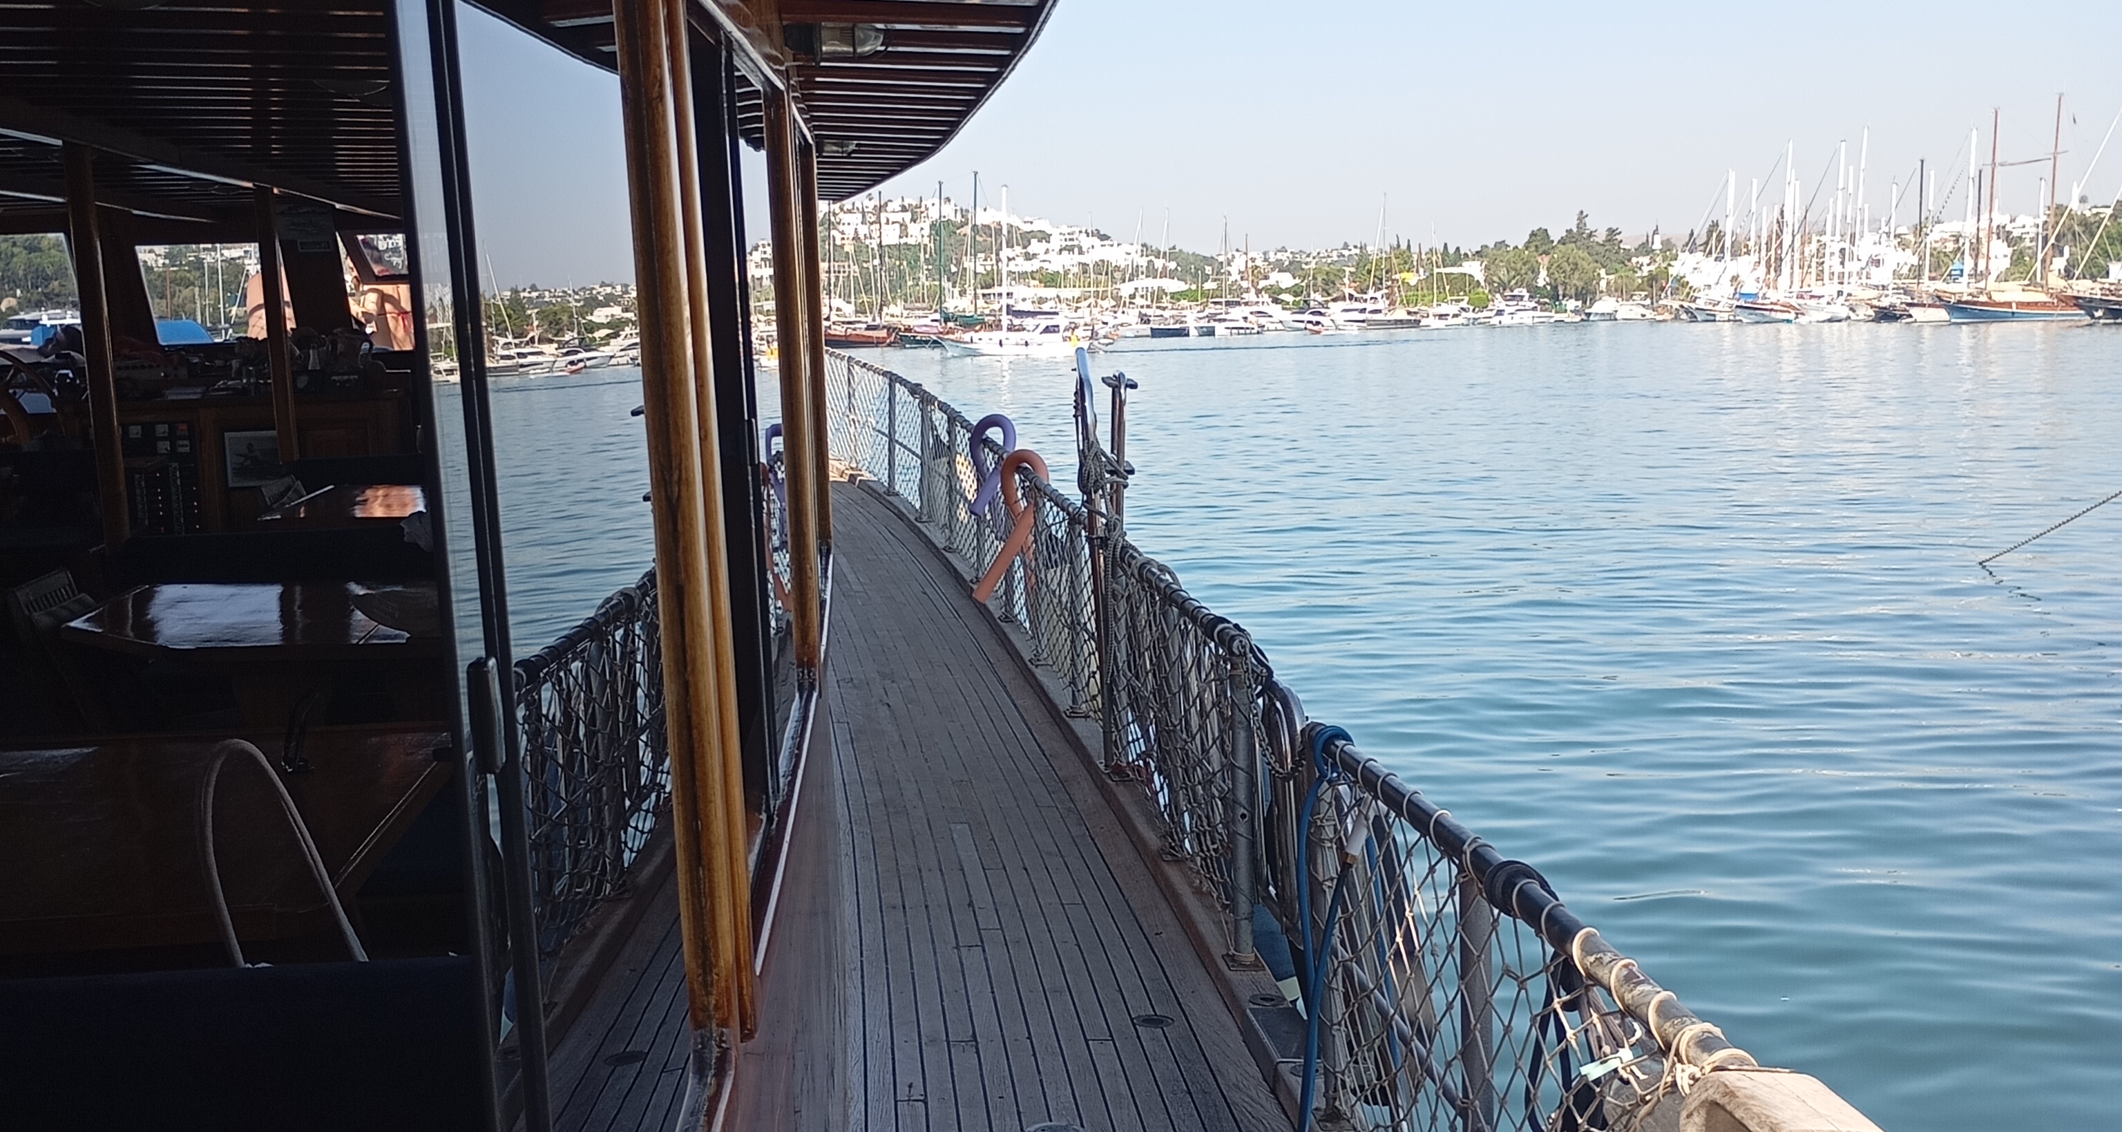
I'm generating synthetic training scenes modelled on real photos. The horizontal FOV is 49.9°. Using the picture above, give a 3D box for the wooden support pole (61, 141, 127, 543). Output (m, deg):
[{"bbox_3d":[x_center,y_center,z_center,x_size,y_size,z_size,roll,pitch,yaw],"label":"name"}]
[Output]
[{"bbox_3d":[-2.276,-0.132,5.492,0.065,1.750,0.065,-3,6,-3],"label":"wooden support pole"}]

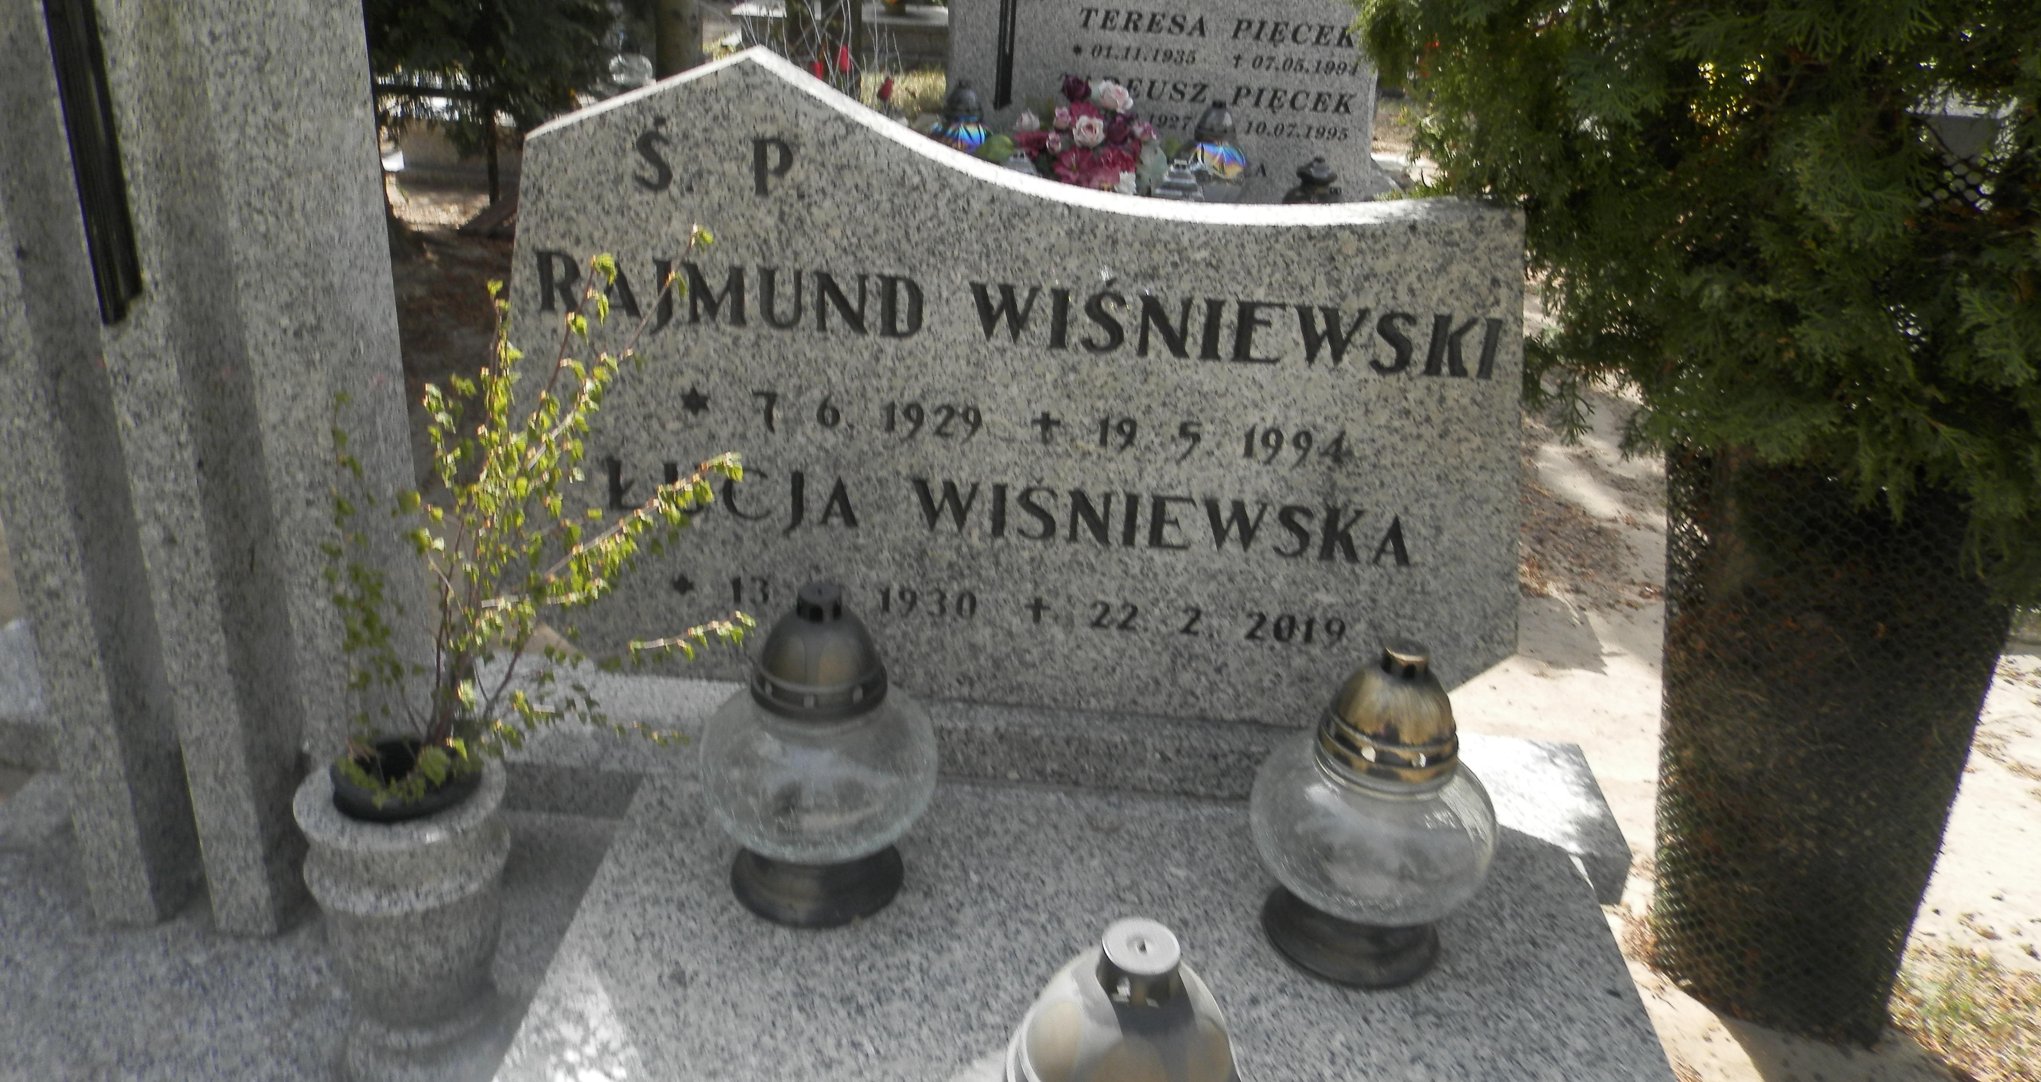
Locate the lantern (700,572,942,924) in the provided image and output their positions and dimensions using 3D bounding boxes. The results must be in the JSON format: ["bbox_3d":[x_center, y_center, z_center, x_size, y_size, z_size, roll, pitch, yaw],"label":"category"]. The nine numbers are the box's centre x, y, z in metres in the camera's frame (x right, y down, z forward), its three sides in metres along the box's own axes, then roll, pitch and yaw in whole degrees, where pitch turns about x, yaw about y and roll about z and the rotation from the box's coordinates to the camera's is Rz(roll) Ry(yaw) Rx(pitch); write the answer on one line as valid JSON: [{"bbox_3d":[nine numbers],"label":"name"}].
[{"bbox_3d":[-0.174,0.173,1.280,0.205,0.276,0.205,4,24,1],"label":"lantern"}]

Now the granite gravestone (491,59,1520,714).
[{"bbox_3d":[-0.010,-0.126,1.367,0.997,0.595,0.080,4,24,1],"label":"granite gravestone"}]

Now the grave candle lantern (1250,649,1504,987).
[{"bbox_3d":[0.301,0.217,1.252,0.205,0.275,0.205,4,24,1],"label":"grave candle lantern"}]

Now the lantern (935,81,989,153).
[{"bbox_3d":[-0.154,-1.066,3.858,0.158,0.253,0.158,4,24,1],"label":"lantern"}]

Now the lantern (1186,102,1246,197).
[{"bbox_3d":[0.528,-1.012,3.849,0.158,0.253,0.158,4,24,1],"label":"lantern"}]

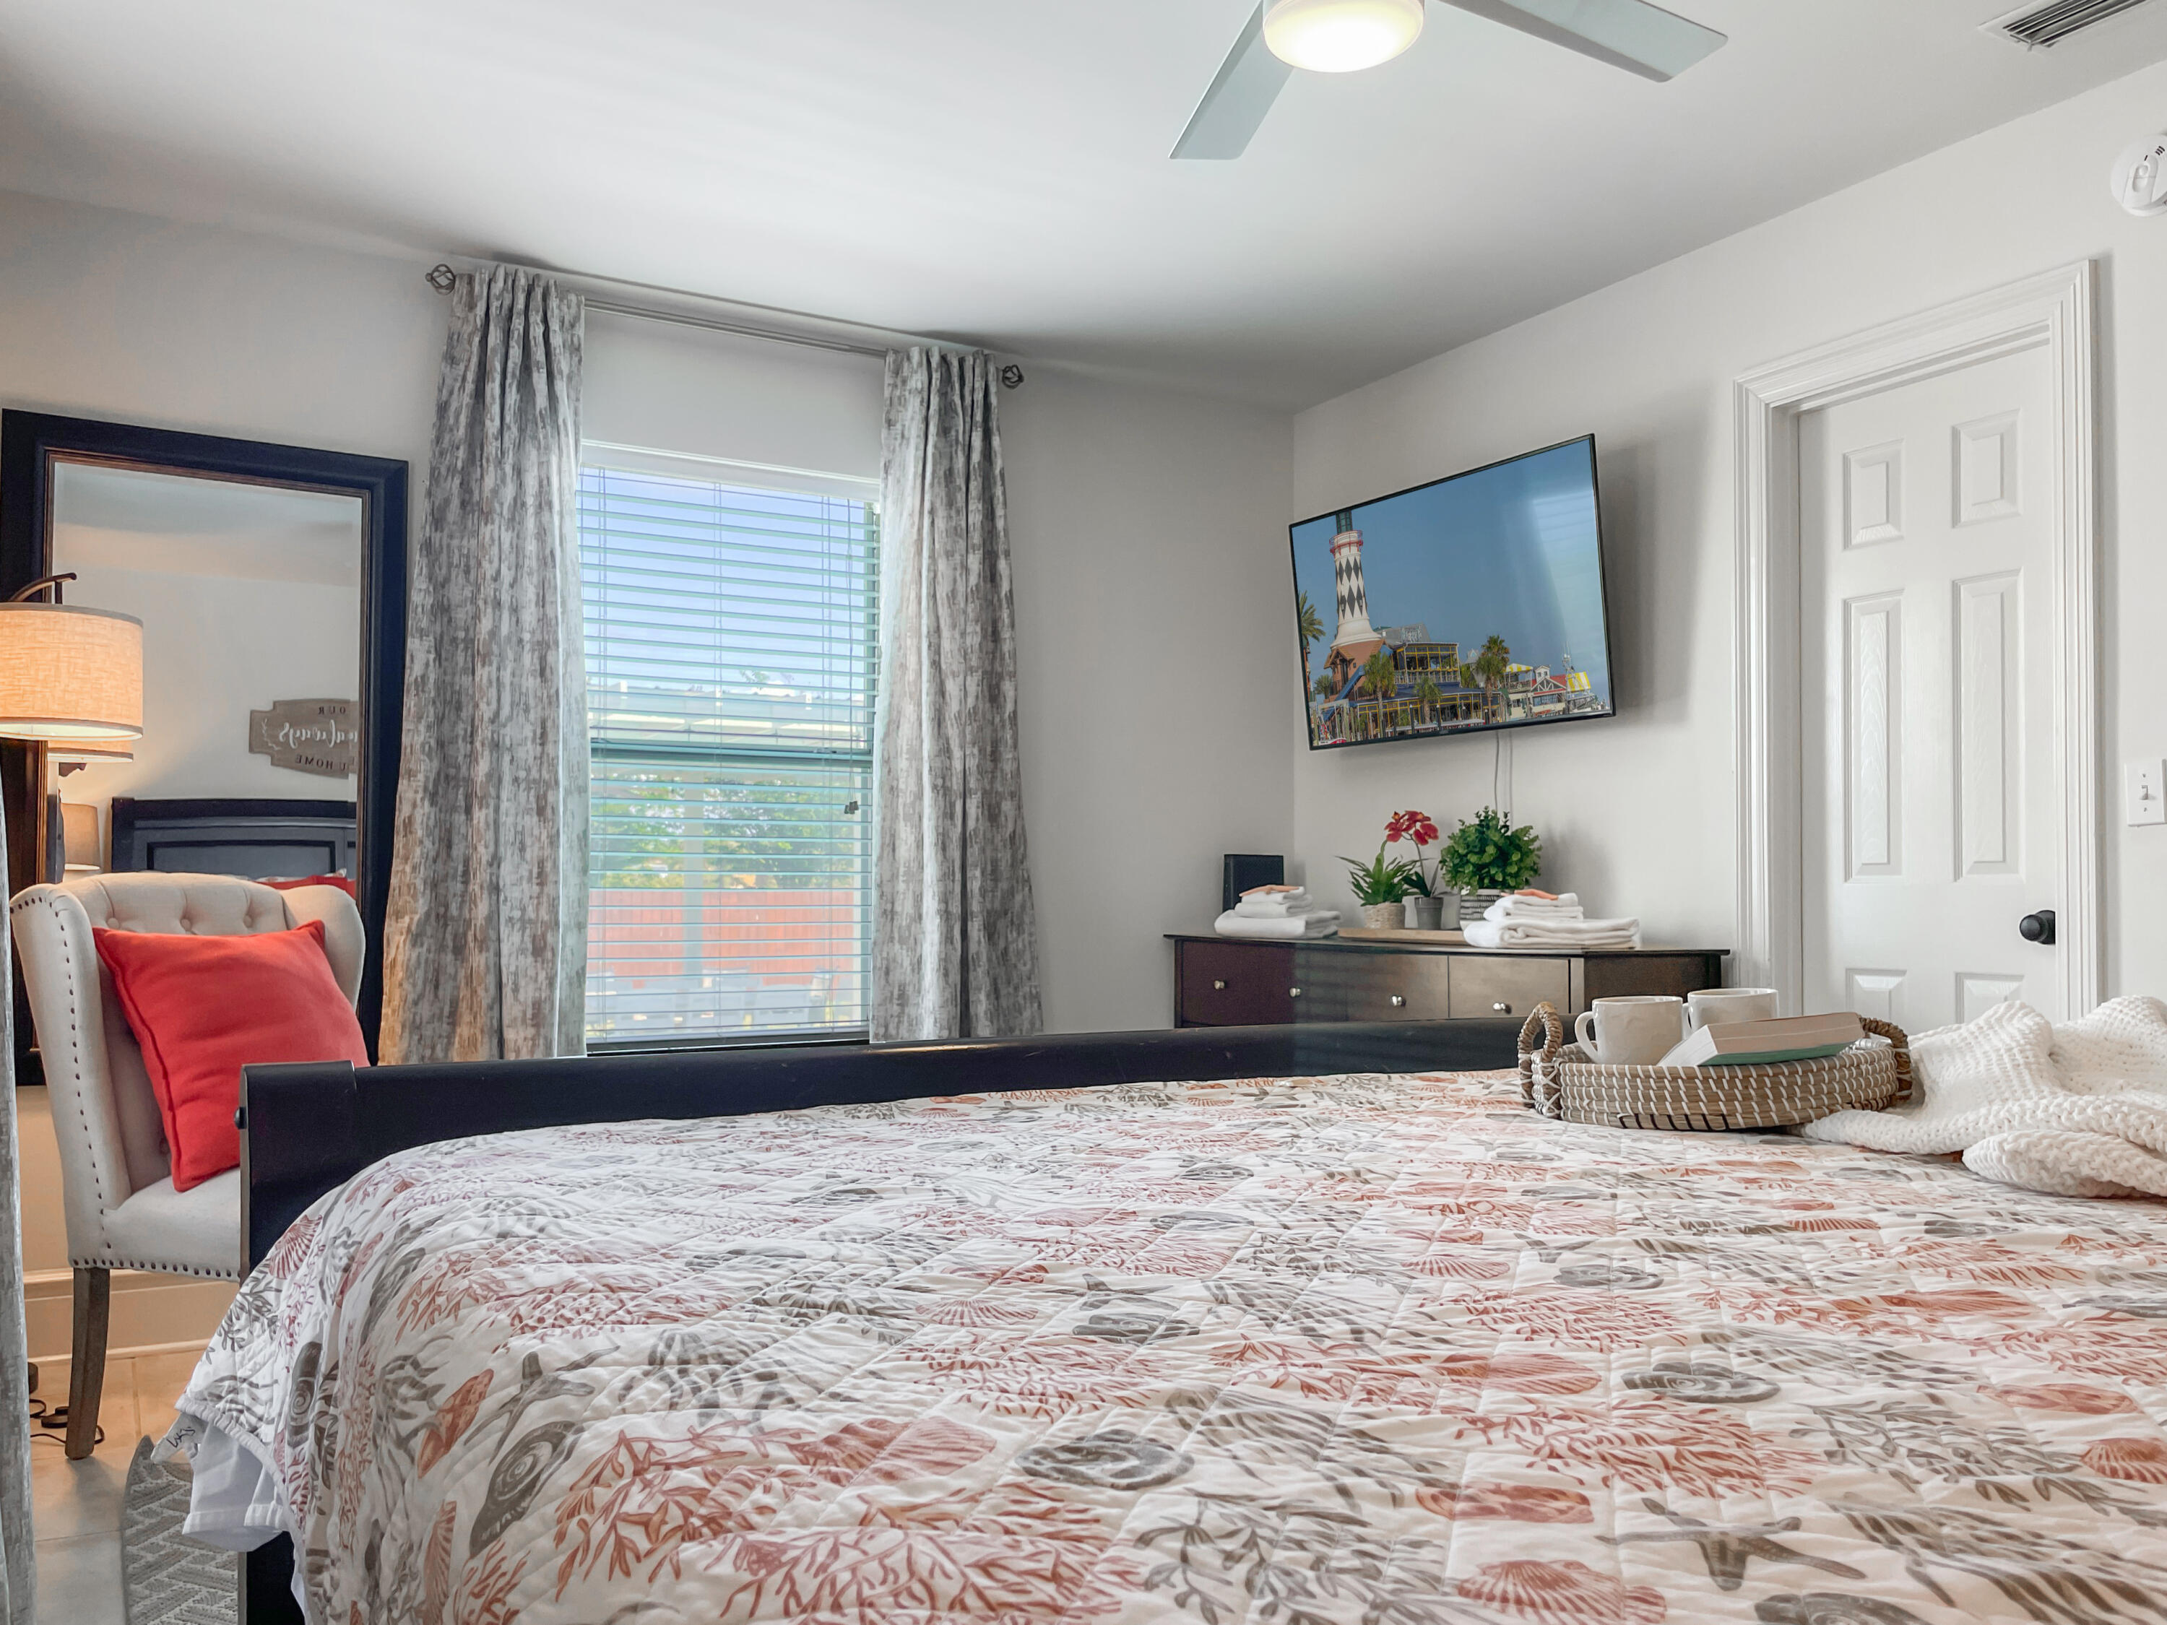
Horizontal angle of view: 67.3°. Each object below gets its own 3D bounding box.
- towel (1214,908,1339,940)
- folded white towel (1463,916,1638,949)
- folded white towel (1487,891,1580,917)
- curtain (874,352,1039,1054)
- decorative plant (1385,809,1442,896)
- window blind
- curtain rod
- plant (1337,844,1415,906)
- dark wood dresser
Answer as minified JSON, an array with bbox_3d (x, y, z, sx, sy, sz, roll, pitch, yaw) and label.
[{"bbox_3d":[0.554,0.316,4.570,0.280,0.080,0.220,-2,-3,41],"label":"towel"},{"bbox_3d":[1.061,0.277,3.701,0.307,0.063,0.267,1,-2,-5],"label":"folded white towel"},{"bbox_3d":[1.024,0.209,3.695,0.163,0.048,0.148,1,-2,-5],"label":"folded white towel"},{"bbox_3d":[-0.336,-0.036,4.356,0.470,2.360,0.120,1,-3,-29],"label":"curtain"},{"bbox_3d":[0.851,0.103,4.207,0.124,0.223,0.139,2,-2,-29],"label":"decorative plant"},{"bbox_3d":[-0.930,-0.153,4.160,0.850,1.450,0.060,1,-3,-29],"label":"window blind"},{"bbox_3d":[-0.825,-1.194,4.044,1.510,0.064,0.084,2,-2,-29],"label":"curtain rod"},{"bbox_3d":[0.780,0.167,4.334,0.188,0.163,0.188,1,-2,0],"label":"plant"},{"bbox_3d":[0.827,0.765,4.200,0.460,0.860,1.600,1,-3,-29],"label":"dark wood dresser"}]

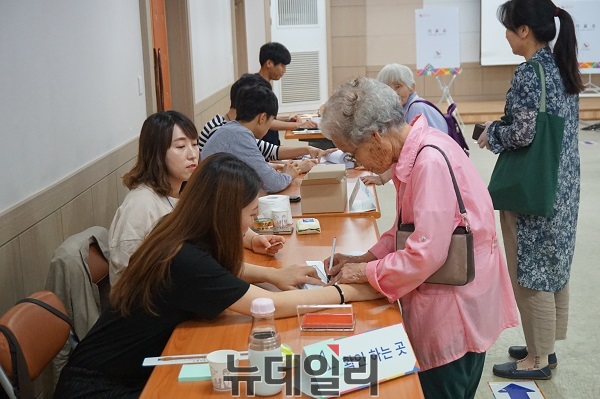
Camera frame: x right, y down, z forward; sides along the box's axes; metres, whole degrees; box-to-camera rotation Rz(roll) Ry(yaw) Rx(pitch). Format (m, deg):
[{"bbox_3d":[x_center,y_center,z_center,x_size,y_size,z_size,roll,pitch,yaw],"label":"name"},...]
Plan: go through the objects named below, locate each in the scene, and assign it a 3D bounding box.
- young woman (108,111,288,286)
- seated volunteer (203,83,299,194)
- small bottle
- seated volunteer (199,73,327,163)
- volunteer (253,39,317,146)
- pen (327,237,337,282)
[{"bbox_3d":[-0.345,0.295,3.033,0.620,1.240,0.500,2,12,20],"label":"young woman"},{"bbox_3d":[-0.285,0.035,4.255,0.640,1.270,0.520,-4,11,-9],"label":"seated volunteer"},{"bbox_3d":[-0.074,0.314,1.747,0.072,0.198,0.072,-2,11,2],"label":"small bottle"},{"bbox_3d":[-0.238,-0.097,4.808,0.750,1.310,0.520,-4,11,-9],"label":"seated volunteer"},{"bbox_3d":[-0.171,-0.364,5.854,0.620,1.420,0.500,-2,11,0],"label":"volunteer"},{"bbox_3d":[0.100,0.189,2.544,0.010,0.142,0.010,8,5,2],"label":"pen"}]

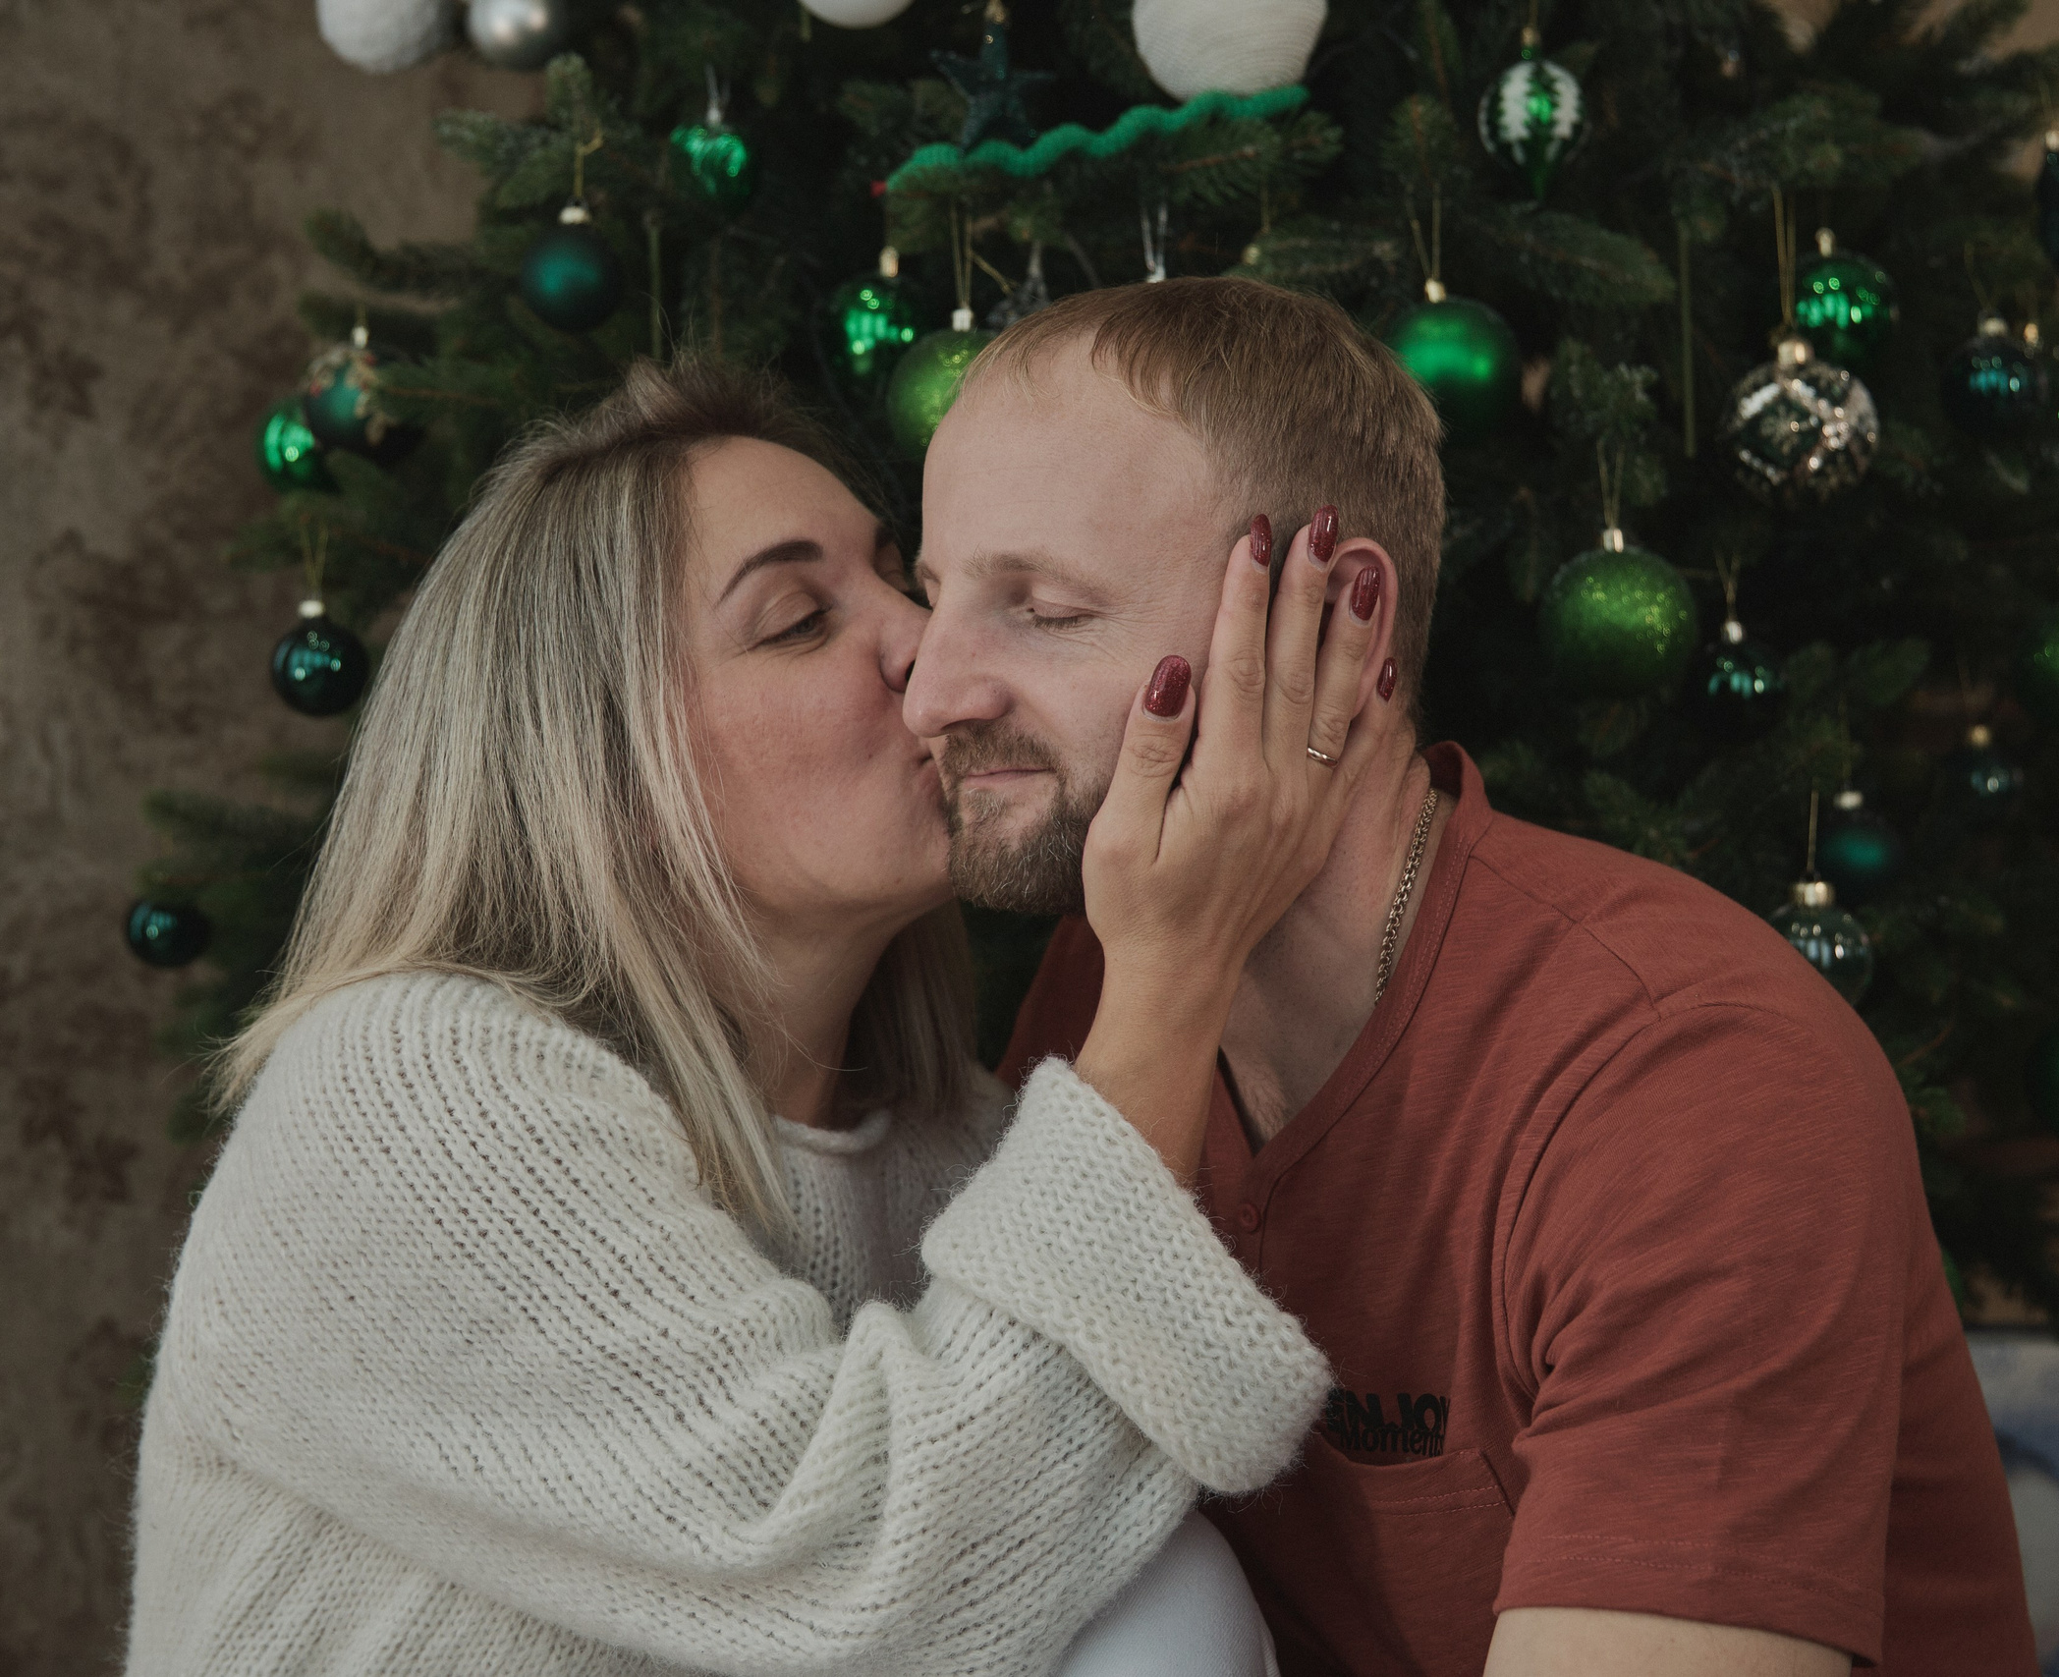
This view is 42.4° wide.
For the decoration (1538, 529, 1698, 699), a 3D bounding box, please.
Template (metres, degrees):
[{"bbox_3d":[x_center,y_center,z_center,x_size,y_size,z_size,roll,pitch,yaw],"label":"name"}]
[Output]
[{"bbox_3d":[0.324,-0.123,1.460,0.086,0.093,0.086,-2,-1,0],"label":"decoration"}]

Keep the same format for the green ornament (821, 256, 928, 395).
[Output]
[{"bbox_3d":[-0.087,-0.291,1.500,0.061,0.081,0.061,-1,-1,0],"label":"green ornament"}]

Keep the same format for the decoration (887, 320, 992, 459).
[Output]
[{"bbox_3d":[-0.037,-0.242,1.440,0.079,0.090,0.079,-1,-1,0],"label":"decoration"}]

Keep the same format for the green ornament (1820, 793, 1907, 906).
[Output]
[{"bbox_3d":[0.543,0.006,1.730,0.059,0.077,0.059,-1,-1,0],"label":"green ornament"}]

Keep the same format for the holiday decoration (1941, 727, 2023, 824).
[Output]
[{"bbox_3d":[0.672,-0.044,1.870,0.056,0.070,0.056,-1,-3,0],"label":"holiday decoration"}]

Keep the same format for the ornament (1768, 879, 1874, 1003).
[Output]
[{"bbox_3d":[0.436,0.058,1.460,0.058,0.071,0.058,-2,-1,0],"label":"ornament"}]

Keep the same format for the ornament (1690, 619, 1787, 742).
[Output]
[{"bbox_3d":[0.408,-0.092,1.530,0.054,0.070,0.054,-2,-1,0],"label":"ornament"}]

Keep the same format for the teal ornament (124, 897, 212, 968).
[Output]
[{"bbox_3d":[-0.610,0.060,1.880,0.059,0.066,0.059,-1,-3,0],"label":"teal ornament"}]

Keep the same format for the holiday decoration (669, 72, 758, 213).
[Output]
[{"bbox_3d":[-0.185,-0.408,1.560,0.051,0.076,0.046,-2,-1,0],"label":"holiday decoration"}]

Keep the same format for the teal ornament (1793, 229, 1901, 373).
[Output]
[{"bbox_3d":[0.460,-0.304,1.500,0.061,0.079,0.061,-1,-1,0],"label":"teal ornament"}]

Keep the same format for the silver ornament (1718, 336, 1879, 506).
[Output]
[{"bbox_3d":[0.400,-0.217,1.380,0.082,0.091,0.082,-1,-1,0],"label":"silver ornament"}]

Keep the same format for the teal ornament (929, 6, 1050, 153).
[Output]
[{"bbox_3d":[-0.021,-0.428,1.500,0.074,0.083,0.022,-1,-2,-20],"label":"teal ornament"}]

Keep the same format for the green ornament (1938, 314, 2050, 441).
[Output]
[{"bbox_3d":[0.555,-0.266,1.530,0.062,0.070,0.062,-2,-1,0],"label":"green ornament"}]

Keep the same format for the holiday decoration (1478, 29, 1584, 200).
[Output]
[{"bbox_3d":[0.284,-0.409,1.500,0.061,0.096,0.061,-1,-1,0],"label":"holiday decoration"}]

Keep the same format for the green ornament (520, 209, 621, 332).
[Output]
[{"bbox_3d":[-0.264,-0.328,1.530,0.059,0.071,0.059,-2,-1,0],"label":"green ornament"}]

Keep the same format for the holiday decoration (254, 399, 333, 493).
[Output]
[{"bbox_3d":[-0.467,-0.253,1.700,0.060,0.068,0.060,-1,-1,0],"label":"holiday decoration"}]

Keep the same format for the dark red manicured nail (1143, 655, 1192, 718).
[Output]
[{"bbox_3d":[0.049,-0.053,0.930,0.015,0.022,0.006,12,-5,13],"label":"dark red manicured nail"}]

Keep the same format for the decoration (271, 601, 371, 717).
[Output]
[{"bbox_3d":[-0.462,-0.116,1.730,0.062,0.074,0.062,-6,-2,0],"label":"decoration"}]

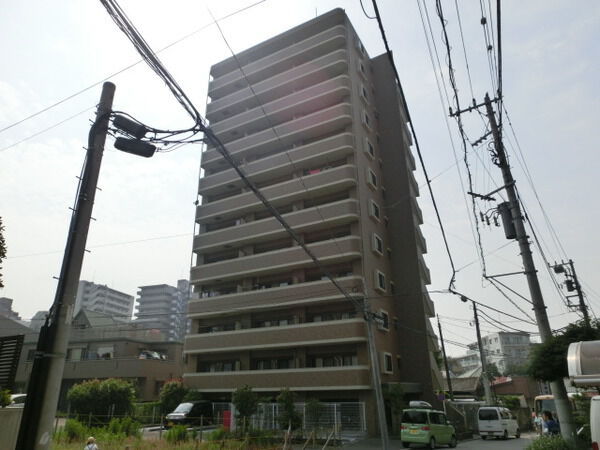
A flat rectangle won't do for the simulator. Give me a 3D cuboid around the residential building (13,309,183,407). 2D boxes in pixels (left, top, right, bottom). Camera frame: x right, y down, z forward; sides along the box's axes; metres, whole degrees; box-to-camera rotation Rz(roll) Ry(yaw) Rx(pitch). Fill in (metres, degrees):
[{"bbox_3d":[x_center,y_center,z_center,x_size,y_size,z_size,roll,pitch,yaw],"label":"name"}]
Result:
[{"bbox_3d":[-16.117,13.141,39.252,14.000,9.700,9.000,-4,-22,7],"label":"residential building"}]

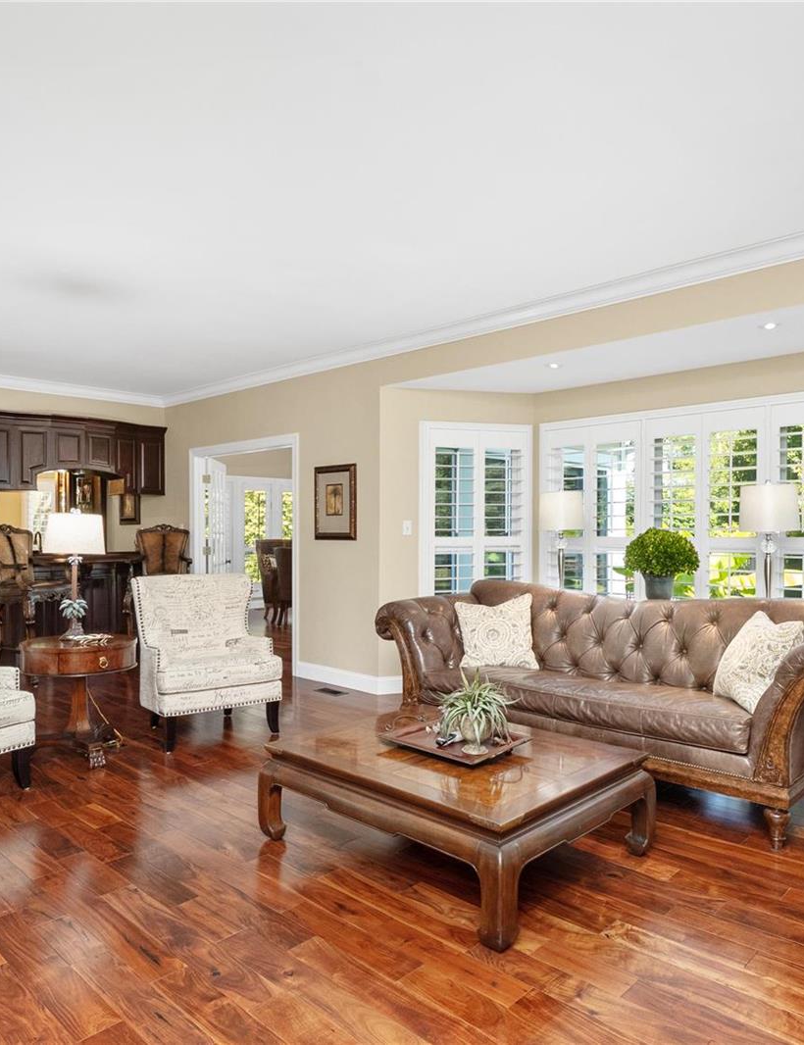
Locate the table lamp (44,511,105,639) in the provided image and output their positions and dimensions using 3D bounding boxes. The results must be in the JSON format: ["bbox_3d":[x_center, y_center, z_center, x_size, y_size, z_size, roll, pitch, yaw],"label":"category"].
[{"bbox_3d":[-1.948,0.310,4.150,0.340,0.765,0.340,1,-1,-44],"label":"table lamp"}]

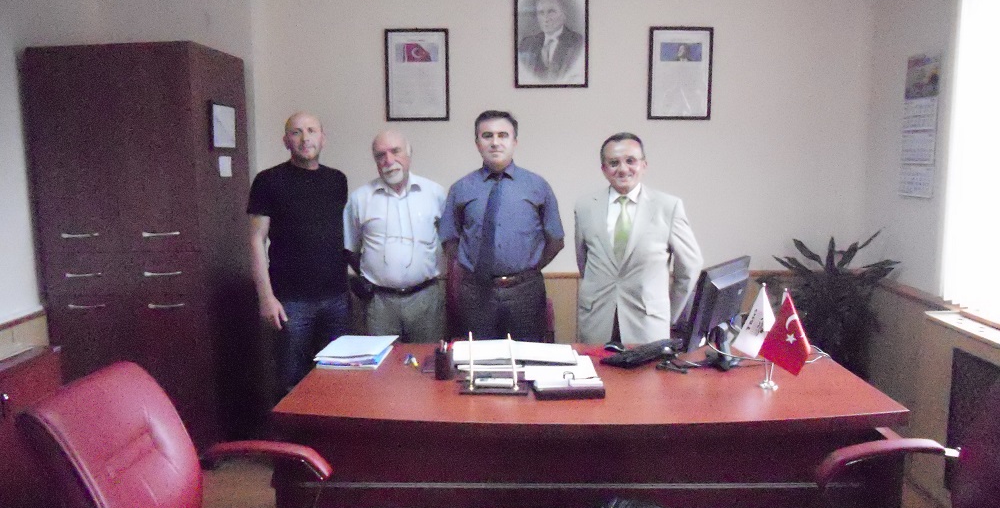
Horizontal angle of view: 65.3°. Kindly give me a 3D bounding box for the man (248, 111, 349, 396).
[{"bbox_3d":[-1.003,0.170,3.951,0.525,1.750,0.320,-2,9,-11],"label":"man"}]

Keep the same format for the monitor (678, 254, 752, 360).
[{"bbox_3d":[0.882,0.228,3.077,0.180,0.389,0.437,7,11,39],"label":"monitor"}]

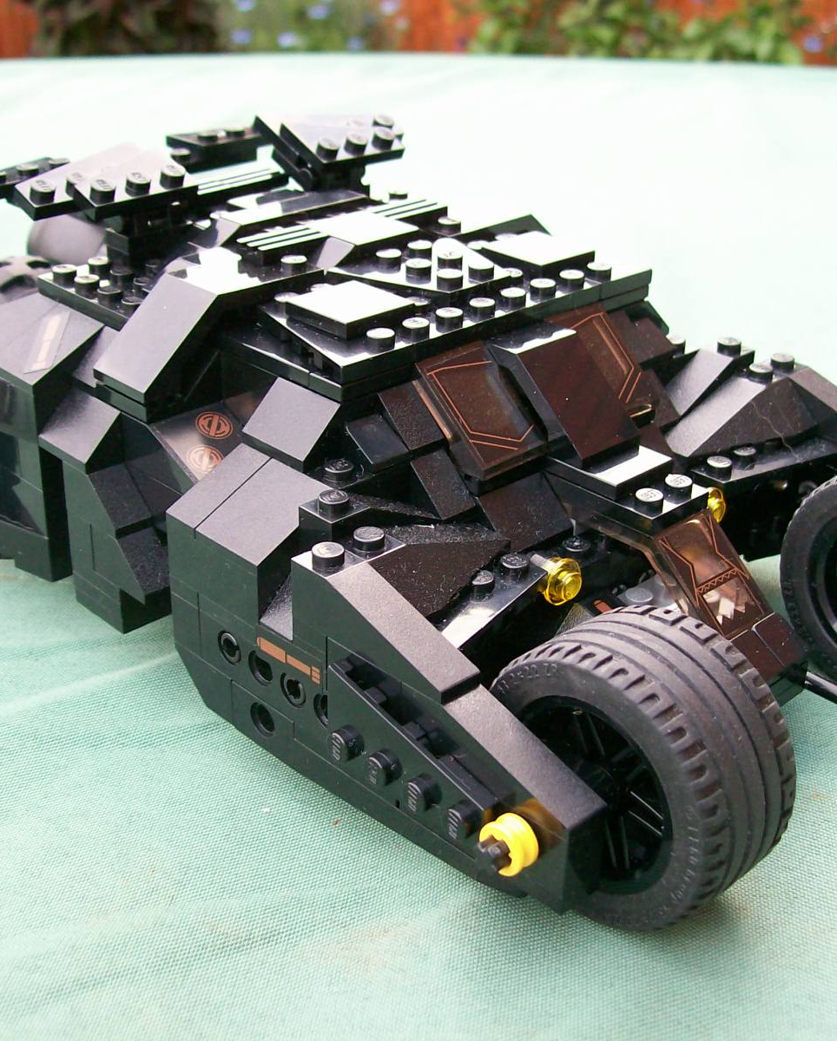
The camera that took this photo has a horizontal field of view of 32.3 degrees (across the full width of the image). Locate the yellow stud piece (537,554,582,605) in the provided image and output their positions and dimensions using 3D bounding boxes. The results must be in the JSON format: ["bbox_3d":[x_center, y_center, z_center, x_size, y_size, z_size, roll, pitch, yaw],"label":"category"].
[{"bbox_3d":[0.023,0.010,0.237,0.008,0.008,0.005,-23,36,-38],"label":"yellow stud piece"}]

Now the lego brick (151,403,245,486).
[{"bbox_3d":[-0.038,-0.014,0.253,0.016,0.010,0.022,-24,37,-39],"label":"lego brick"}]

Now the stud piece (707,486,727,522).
[{"bbox_3d":[0.052,-0.002,0.262,0.008,0.008,0.005,-23,36,-38],"label":"stud piece"}]

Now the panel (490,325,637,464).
[{"bbox_3d":[0.025,-0.022,0.254,0.016,0.017,0.023,-24,37,-39],"label":"panel"}]

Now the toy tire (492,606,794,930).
[{"bbox_3d":[0.031,0.036,0.211,0.022,0.043,0.043,-23,37,-39],"label":"toy tire"}]

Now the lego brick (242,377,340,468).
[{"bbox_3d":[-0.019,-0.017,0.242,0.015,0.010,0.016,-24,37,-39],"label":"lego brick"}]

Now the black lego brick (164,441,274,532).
[{"bbox_3d":[-0.030,-0.006,0.241,0.023,0.010,0.008,-24,37,-39],"label":"black lego brick"}]

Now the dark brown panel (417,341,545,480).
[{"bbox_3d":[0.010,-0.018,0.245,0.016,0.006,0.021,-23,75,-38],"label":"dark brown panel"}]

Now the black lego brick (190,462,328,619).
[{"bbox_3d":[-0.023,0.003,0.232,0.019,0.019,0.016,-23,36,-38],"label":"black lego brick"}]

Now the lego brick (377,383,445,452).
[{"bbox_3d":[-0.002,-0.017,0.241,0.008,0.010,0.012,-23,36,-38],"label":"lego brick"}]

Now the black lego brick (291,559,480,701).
[{"bbox_3d":[-0.005,0.014,0.211,0.008,0.010,0.032,-24,37,-39],"label":"black lego brick"}]

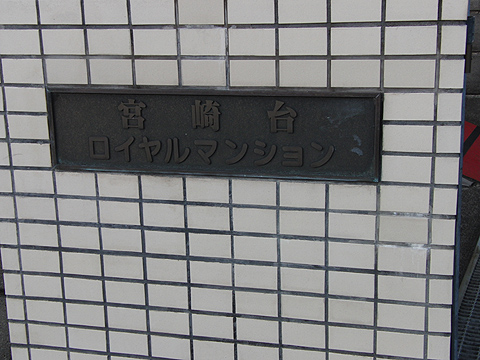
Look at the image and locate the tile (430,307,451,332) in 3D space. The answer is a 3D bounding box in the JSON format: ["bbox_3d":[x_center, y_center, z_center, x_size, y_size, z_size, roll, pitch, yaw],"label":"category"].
[{"bbox_3d":[0.459,0.319,1.818,0.050,0.061,0.010,2,15,15],"label":"tile"}]

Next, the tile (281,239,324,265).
[{"bbox_3d":[0.150,0.170,1.886,0.108,0.060,0.010,2,15,14],"label":"tile"}]

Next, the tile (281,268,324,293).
[{"bbox_3d":[0.157,0.245,1.946,0.108,0.060,0.010,2,15,14],"label":"tile"}]

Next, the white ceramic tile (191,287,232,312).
[{"bbox_3d":[-0.070,0.299,1.980,0.108,0.060,0.010,2,15,14],"label":"white ceramic tile"}]

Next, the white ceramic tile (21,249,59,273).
[{"bbox_3d":[-0.522,0.211,2.077,0.108,0.060,0.010,3,15,15],"label":"white ceramic tile"}]

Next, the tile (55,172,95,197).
[{"bbox_3d":[-0.407,0.010,1.971,0.108,0.061,0.010,2,15,15],"label":"tile"}]

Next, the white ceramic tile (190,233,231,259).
[{"bbox_3d":[-0.075,0.165,1.987,0.108,0.060,0.010,2,15,14],"label":"white ceramic tile"}]

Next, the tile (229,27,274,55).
[{"bbox_3d":[0.027,-0.311,1.773,0.108,0.060,0.010,3,15,15],"label":"tile"}]

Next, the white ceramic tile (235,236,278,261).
[{"bbox_3d":[0.038,0.166,1.900,0.108,0.060,0.010,3,15,15],"label":"white ceramic tile"}]

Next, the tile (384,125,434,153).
[{"bbox_3d":[0.379,-0.096,1.794,0.108,0.060,0.010,2,15,14],"label":"tile"}]

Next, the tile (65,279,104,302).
[{"bbox_3d":[-0.401,0.282,2.042,0.108,0.061,0.010,2,15,15],"label":"tile"}]

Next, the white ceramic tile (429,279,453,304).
[{"bbox_3d":[0.455,0.249,1.792,0.050,0.061,0.010,3,15,15],"label":"white ceramic tile"}]

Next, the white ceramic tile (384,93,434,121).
[{"bbox_3d":[0.365,-0.162,1.729,0.108,0.060,0.010,2,15,15],"label":"white ceramic tile"}]

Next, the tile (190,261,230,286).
[{"bbox_3d":[-0.071,0.230,1.962,0.108,0.060,0.010,2,15,14],"label":"tile"}]

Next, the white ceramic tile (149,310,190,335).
[{"bbox_3d":[-0.180,0.362,2.022,0.108,0.060,0.010,3,15,15],"label":"white ceramic tile"}]

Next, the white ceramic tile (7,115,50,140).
[{"bbox_3d":[-0.527,-0.132,1.973,0.108,0.060,0.010,3,15,15],"label":"white ceramic tile"}]

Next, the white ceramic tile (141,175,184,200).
[{"bbox_3d":[-0.186,0.018,1.907,0.108,0.061,0.010,3,15,15],"label":"white ceramic tile"}]

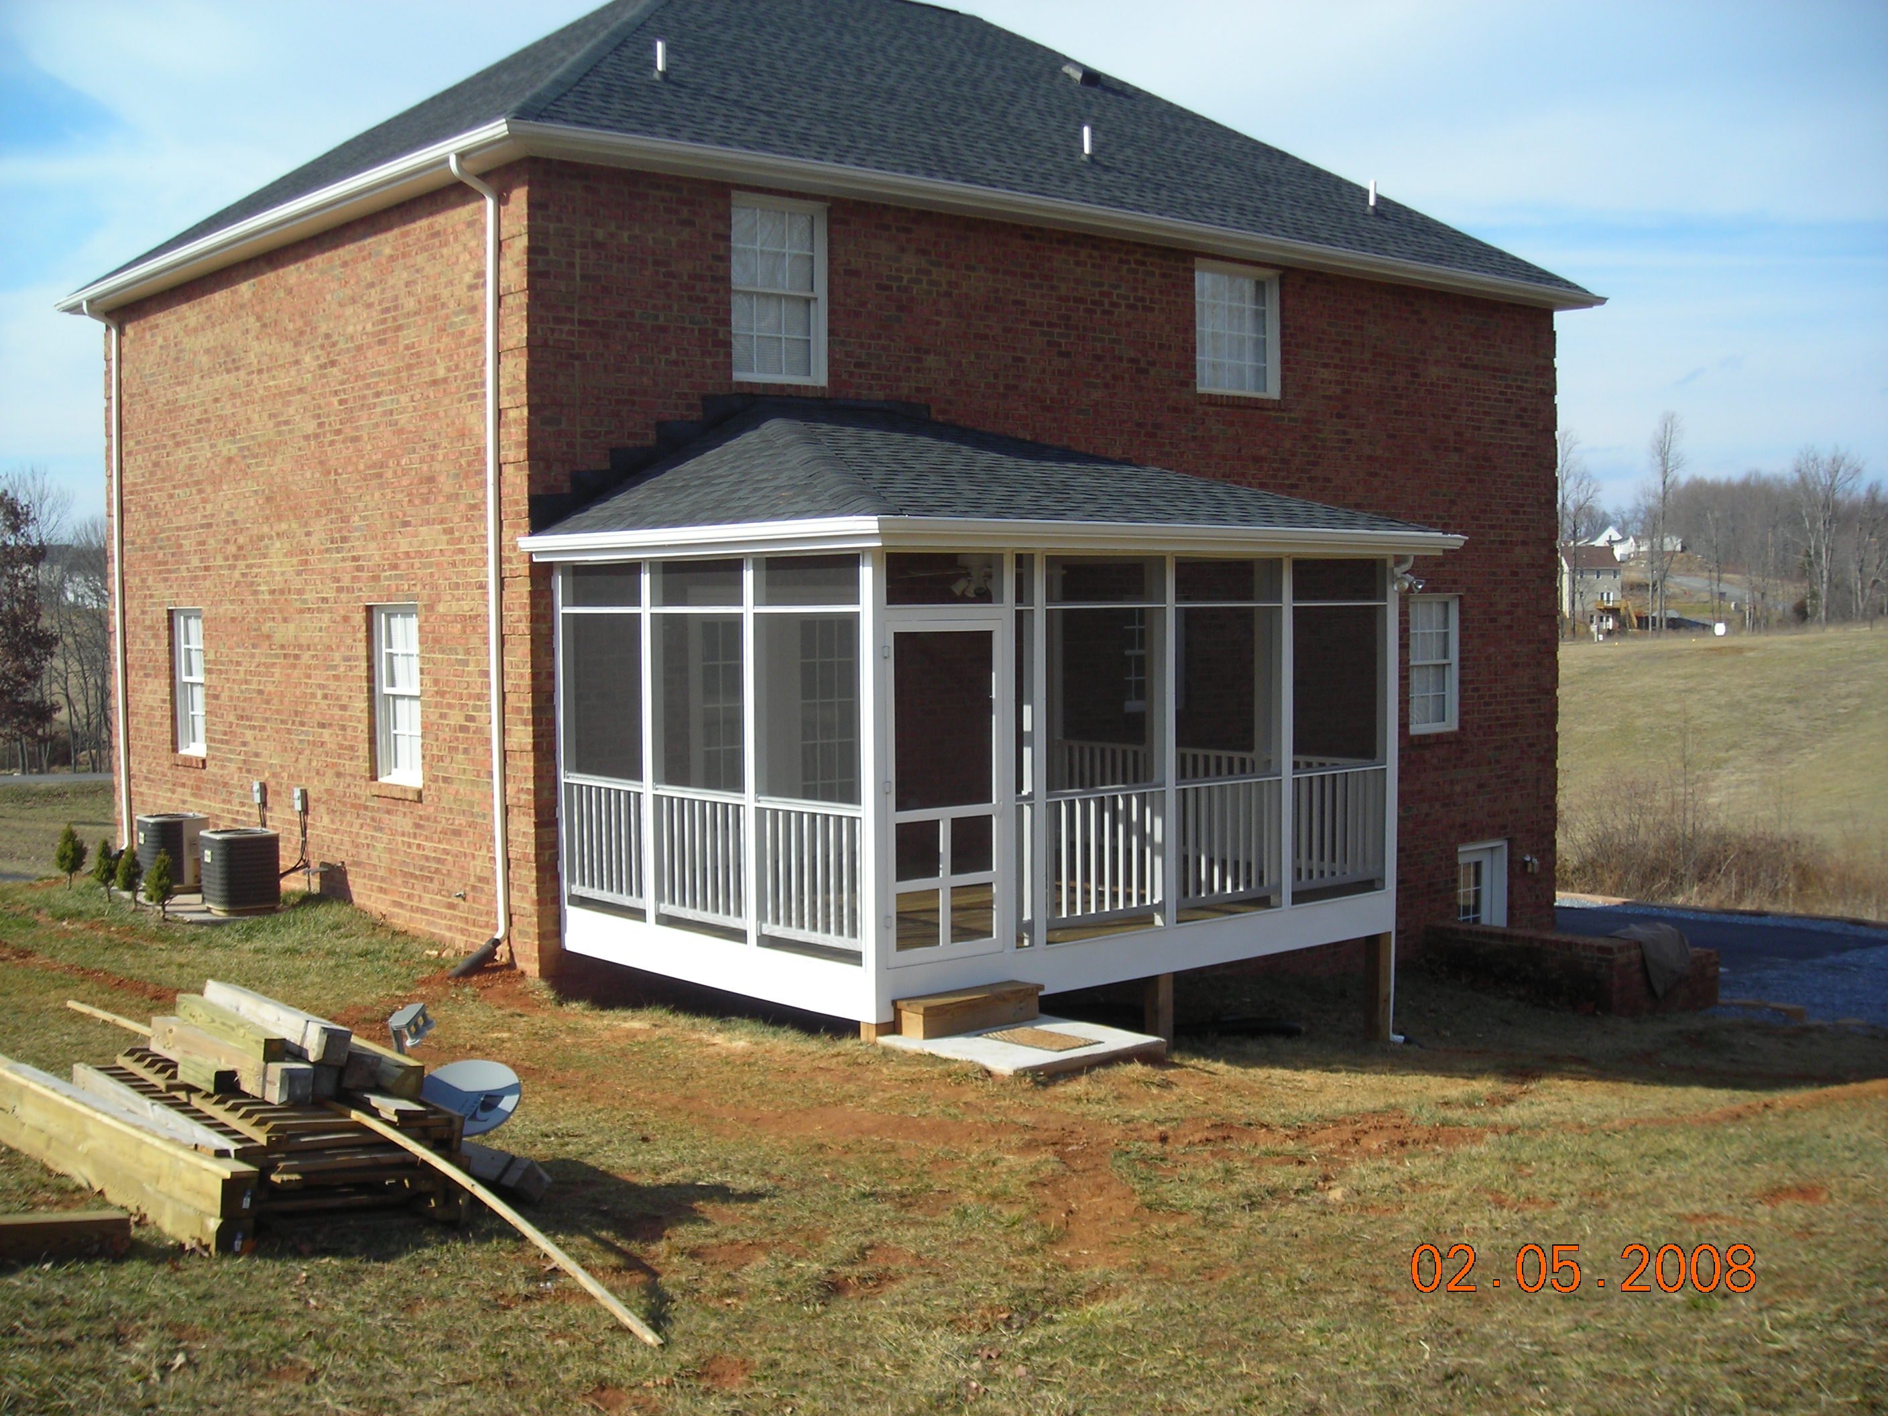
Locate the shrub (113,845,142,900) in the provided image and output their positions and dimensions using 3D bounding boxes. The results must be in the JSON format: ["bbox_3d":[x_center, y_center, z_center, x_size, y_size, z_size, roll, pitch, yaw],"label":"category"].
[{"bbox_3d":[-7.137,1.479,18.135,0.258,0.542,0.258,-2,3,-39],"label":"shrub"}]

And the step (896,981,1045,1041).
[{"bbox_3d":[0.161,1.799,12.345,0.980,0.200,0.280,-3,4,-40],"label":"step"}]

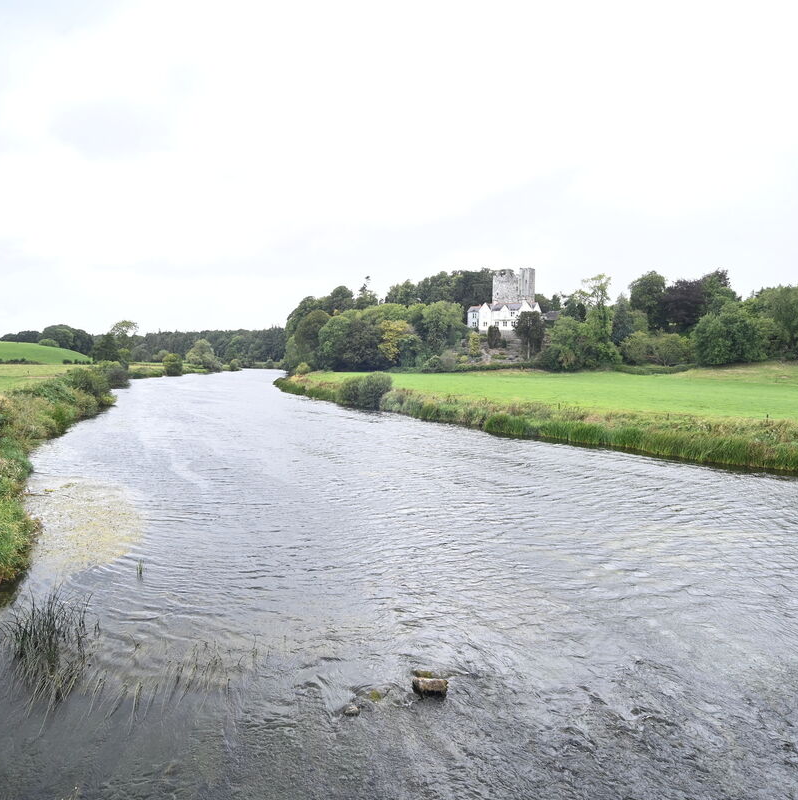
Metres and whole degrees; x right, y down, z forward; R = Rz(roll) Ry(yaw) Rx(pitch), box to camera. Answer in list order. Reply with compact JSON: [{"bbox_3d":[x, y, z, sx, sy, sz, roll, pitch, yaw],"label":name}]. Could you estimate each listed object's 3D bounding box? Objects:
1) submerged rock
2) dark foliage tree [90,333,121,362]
[{"bbox_3d":[0.606,5.531,10.900,0.700,0.270,0.320,0,4,-3],"label":"submerged rock"},{"bbox_3d":[-111.370,-19.542,215.000,10.200,12.000,10.200,-2,5,-27],"label":"dark foliage tree"}]

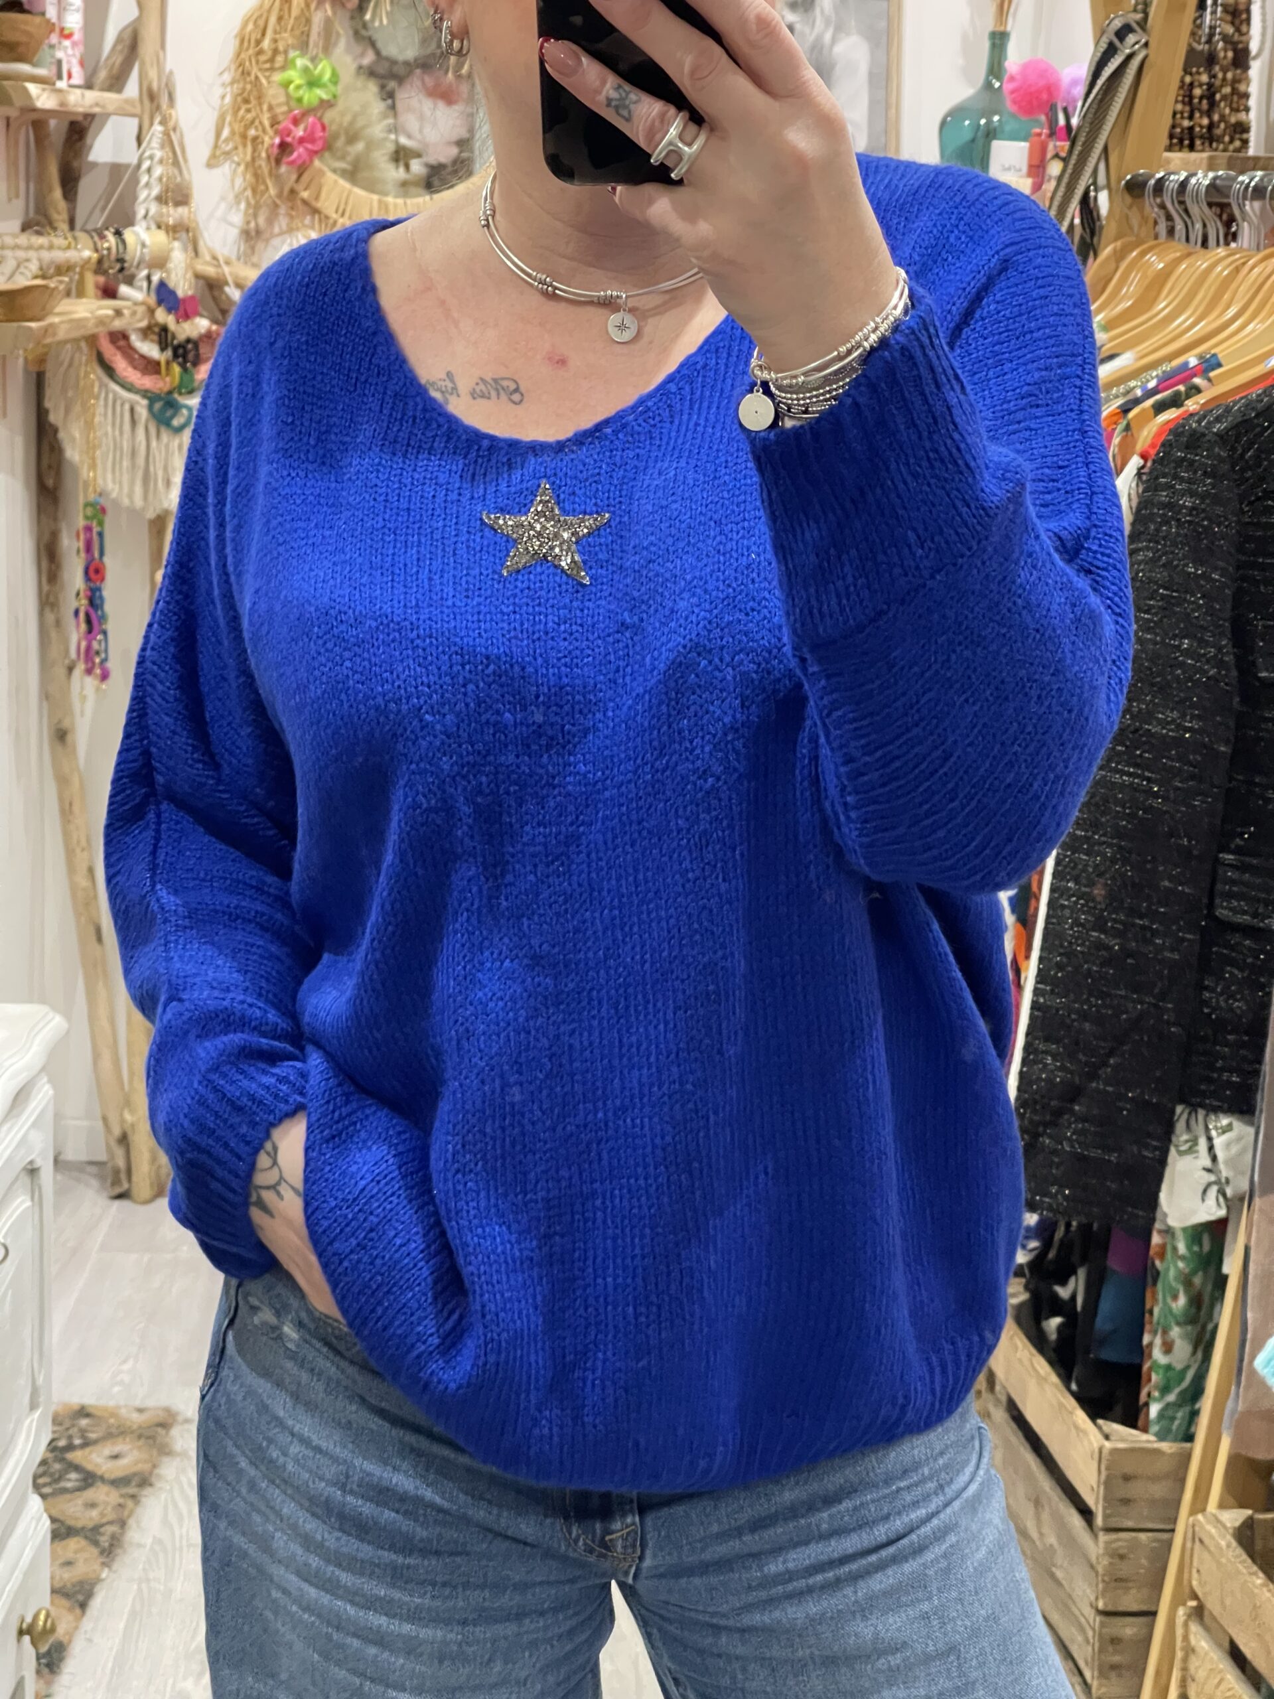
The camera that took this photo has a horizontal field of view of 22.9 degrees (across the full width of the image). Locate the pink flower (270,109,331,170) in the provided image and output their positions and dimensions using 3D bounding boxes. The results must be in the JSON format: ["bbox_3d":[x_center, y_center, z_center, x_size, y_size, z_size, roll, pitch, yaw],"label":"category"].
[{"bbox_3d":[-0.493,-1.041,4.600,0.085,0.085,0.045,0,8,-6],"label":"pink flower"}]

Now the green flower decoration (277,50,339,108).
[{"bbox_3d":[-0.481,-1.127,4.600,0.092,0.083,0.045,1,8,-3],"label":"green flower decoration"}]

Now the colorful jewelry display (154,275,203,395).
[{"bbox_3d":[-0.659,-0.734,4.500,0.072,0.168,0.045,1,8,0],"label":"colorful jewelry display"}]

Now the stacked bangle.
[{"bbox_3d":[0.072,-0.190,1.175,0.066,0.032,0.060,-31,19,4],"label":"stacked bangle"}]

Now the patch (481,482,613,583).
[{"bbox_3d":[-0.041,-0.142,1.405,0.057,0.050,0.008,0,-16,-2],"label":"patch"}]

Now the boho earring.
[{"bbox_3d":[-0.086,-0.377,1.450,0.018,0.021,0.013,1,8,0],"label":"boho earring"}]

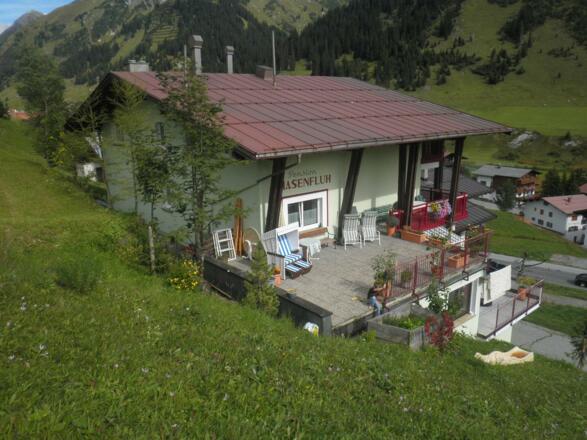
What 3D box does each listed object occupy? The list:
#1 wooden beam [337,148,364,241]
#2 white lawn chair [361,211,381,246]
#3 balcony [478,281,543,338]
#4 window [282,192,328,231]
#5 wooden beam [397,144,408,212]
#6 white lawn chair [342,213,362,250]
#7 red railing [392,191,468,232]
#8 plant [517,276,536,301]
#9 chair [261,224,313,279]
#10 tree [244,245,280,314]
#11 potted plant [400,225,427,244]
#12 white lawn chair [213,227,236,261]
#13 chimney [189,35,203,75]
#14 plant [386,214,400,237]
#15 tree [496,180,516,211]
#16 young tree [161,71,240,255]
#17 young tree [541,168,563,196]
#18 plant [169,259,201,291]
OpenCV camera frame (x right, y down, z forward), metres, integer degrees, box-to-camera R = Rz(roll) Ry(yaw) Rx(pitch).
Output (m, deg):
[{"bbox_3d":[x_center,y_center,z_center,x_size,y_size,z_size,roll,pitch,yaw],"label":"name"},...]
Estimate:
[{"bbox_3d":[1.949,-0.758,15.589,0.340,3.710,0.240,-12,30,-36],"label":"wooden beam"},{"bbox_3d":[2.853,0.310,16.350,0.620,1.120,0.720,-3,13,-3],"label":"white lawn chair"},{"bbox_3d":[7.438,3.153,16.429,3.929,1.212,1.746,-12,17,-37],"label":"balcony"},{"bbox_3d":[0.442,-0.177,15.521,2.000,1.460,0.160,-12,17,-36],"label":"window"},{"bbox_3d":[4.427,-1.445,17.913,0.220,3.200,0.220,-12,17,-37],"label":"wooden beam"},{"bbox_3d":[2.106,0.430,15.955,0.620,1.120,0.720,-4,14,-7],"label":"white lawn chair"},{"bbox_3d":[5.732,-0.356,19.299,5.000,1.170,1.000,-12,17,-36],"label":"red railing"},{"bbox_3d":[9.263,2.693,17.642,0.750,0.950,0.750,-12,17,-37],"label":"plant"},{"bbox_3d":[-0.119,0.941,13.886,1.100,1.500,1.160,10,18,41],"label":"chair"},{"bbox_3d":[-0.811,1.533,11.167,0.850,1.950,0.850,-2,13,1],"label":"tree"},{"bbox_3d":[4.650,0.554,17.022,0.450,0.400,1.100,-7,14,-19],"label":"potted plant"},{"bbox_3d":[-2.320,0.853,15.077,0.620,1.020,0.500,-12,17,-36],"label":"white lawn chair"},{"bbox_3d":[-5.075,-8.596,22.896,0.520,2.000,0.520,-12,17,-37],"label":"chimney"},{"bbox_3d":[3.989,0.186,17.737,0.500,0.830,0.500,-2,13,1],"label":"plant"},{"bbox_3d":[57.287,-6.559,118.000,4.300,7.700,4.300,-12,17,-36],"label":"tree"},{"bbox_3d":[-3.243,-1.997,15.046,2.450,6.300,2.450,-12,17,-37],"label":"young tree"},{"bbox_3d":[76.089,-10.175,130.000,4.900,9.600,4.900,-12,17,-36],"label":"young tree"},{"bbox_3d":[-3.363,1.681,13.600,0.820,0.850,0.800,-12,17,-36],"label":"plant"}]

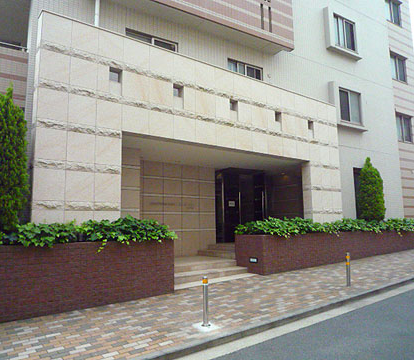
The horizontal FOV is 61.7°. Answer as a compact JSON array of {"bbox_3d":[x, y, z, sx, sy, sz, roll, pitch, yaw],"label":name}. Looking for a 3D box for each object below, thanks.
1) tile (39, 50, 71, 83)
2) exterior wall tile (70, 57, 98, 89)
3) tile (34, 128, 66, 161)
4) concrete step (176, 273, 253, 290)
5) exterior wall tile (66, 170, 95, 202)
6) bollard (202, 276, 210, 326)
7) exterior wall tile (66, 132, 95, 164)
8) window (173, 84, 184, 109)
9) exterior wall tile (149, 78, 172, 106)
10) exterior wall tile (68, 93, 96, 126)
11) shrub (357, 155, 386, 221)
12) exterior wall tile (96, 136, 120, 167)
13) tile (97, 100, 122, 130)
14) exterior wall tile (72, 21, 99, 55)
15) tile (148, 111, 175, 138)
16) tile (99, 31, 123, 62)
[{"bbox_3d":[-2.846,-2.117,6.484,0.530,0.579,0.040,5,-9,-36],"label":"tile"},{"bbox_3d":[-2.666,-2.283,7.534,0.583,0.642,0.030,5,-9,-36],"label":"exterior wall tile"},{"bbox_3d":[-3.126,-0.709,6.988,0.583,0.642,0.030,5,-9,-36],"label":"tile"},{"bbox_3d":[0.161,2.291,7.855,2.551,0.100,0.251,5,-9,-36],"label":"concrete step"},{"bbox_3d":[-2.642,0.139,7.231,0.583,0.642,0.030,5,-9,-36],"label":"exterior wall tile"},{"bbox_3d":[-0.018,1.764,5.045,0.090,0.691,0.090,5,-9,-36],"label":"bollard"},{"bbox_3d":[-2.399,-0.615,6.599,0.531,0.563,0.040,5,-9,-36],"label":"exterior wall tile"},{"bbox_3d":[-0.766,-2.118,8.988,0.320,0.650,0.150,5,-9,-36],"label":"window"},{"bbox_3d":[-1.031,-1.963,7.803,0.623,0.579,0.040,5,-9,-36],"label":"exterior wall tile"},{"bbox_3d":[-2.658,-1.470,7.432,0.583,0.634,0.030,5,-9,-36],"label":"exterior wall tile"},{"bbox_3d":[5.889,0.448,12.488,0.950,2.500,0.950,5,-9,-36],"label":"shrub"},{"bbox_3d":[-2.042,-0.595,7.180,0.552,0.600,0.050,5,-9,-36],"label":"exterior wall tile"},{"bbox_3d":[-2.049,-1.354,7.273,0.552,0.600,0.050,5,-9,-36],"label":"tile"},{"bbox_3d":[-2.427,-2.821,6.894,0.531,0.584,0.040,5,-9,-36],"label":"exterior wall tile"},{"bbox_3d":[-1.042,-1.273,8.008,0.630,0.600,0.050,5,-9,-36],"label":"tile"},{"bbox_3d":[-2.063,-2.865,7.458,0.552,0.586,0.050,5,-9,-36],"label":"tile"}]

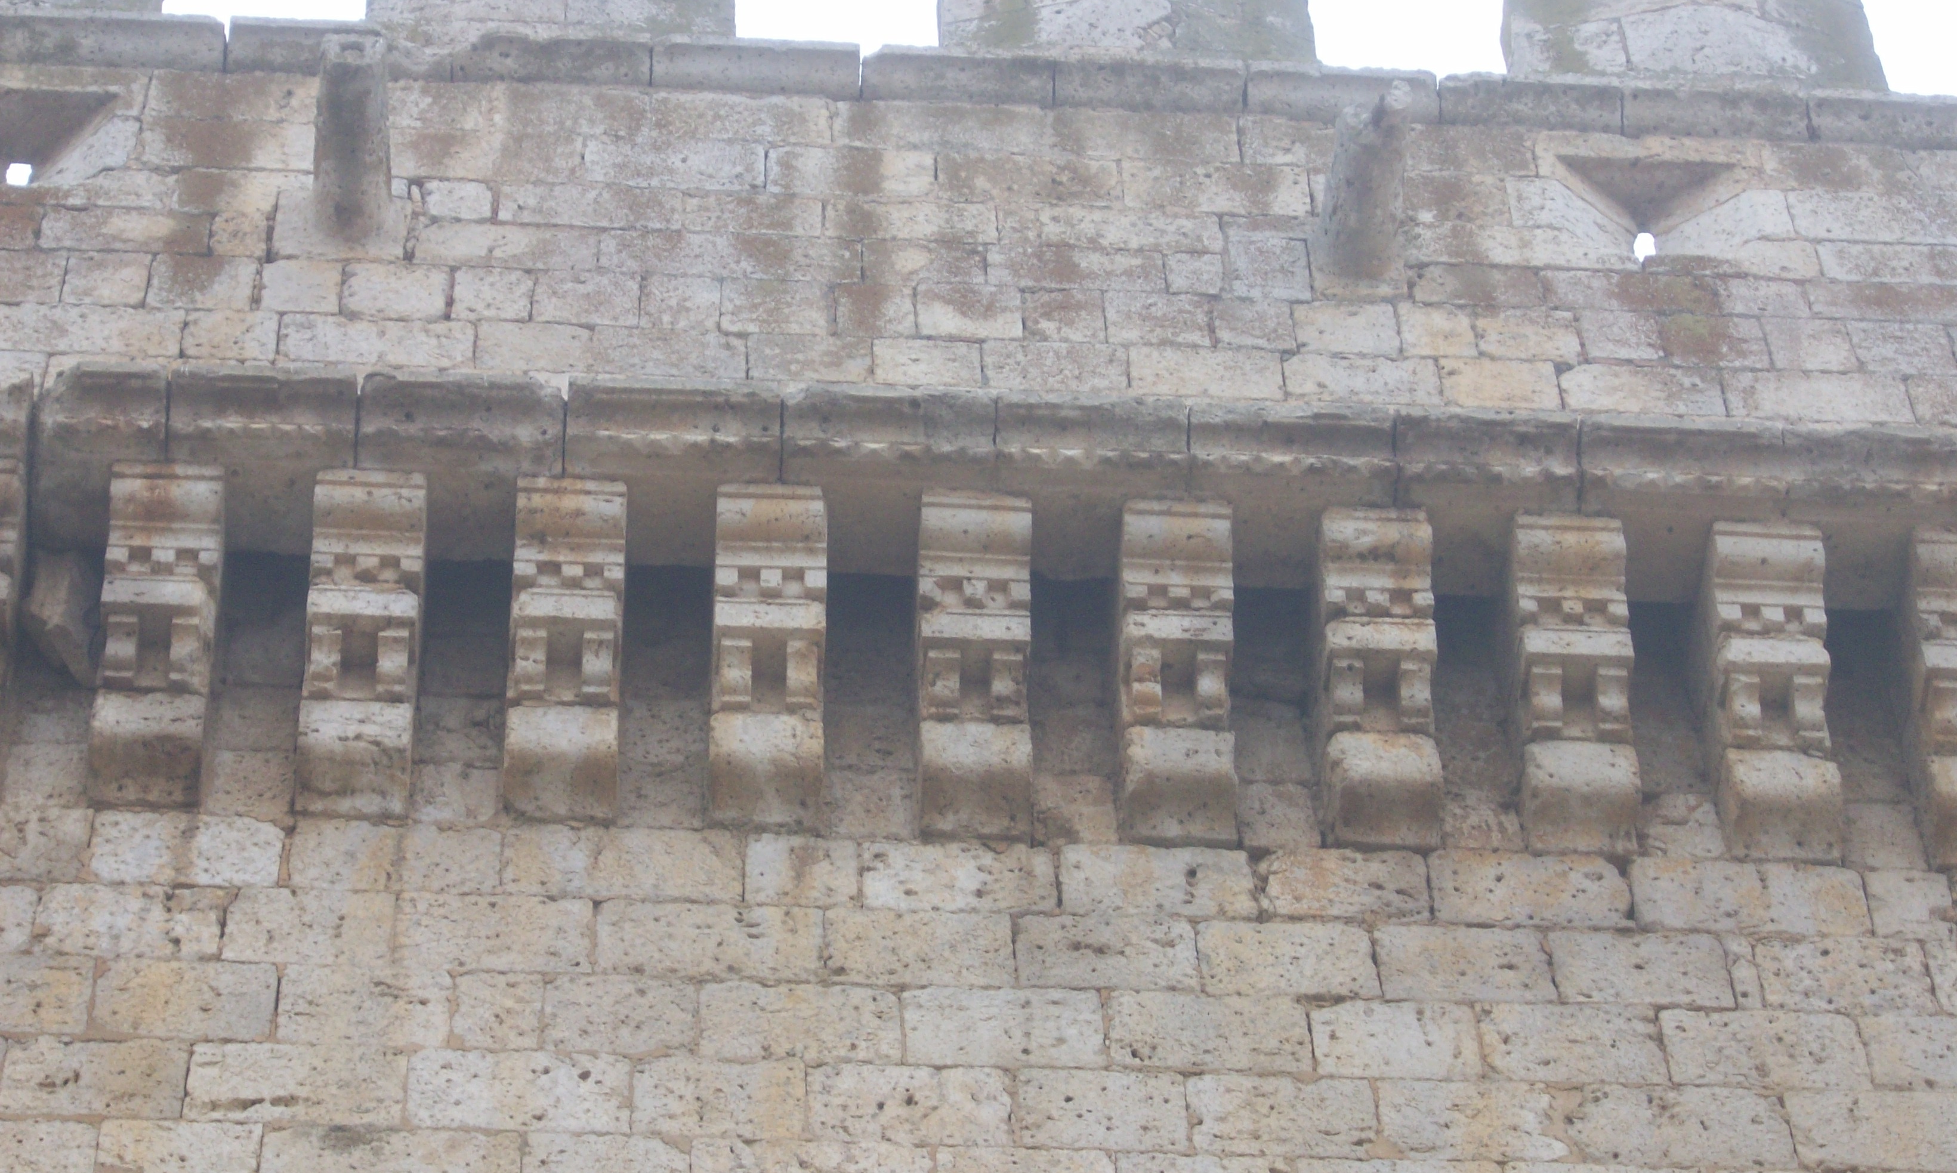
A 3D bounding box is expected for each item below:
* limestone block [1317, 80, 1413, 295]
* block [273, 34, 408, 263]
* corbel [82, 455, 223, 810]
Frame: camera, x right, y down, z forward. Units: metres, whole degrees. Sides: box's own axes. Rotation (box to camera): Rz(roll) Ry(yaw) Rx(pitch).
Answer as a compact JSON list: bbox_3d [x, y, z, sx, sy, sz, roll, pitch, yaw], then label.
[{"bbox_3d":[1.598,-1.583,23.362,0.369,0.349,0.805,2,-45,-5],"label":"limestone block"},{"bbox_3d":[-2.529,-1.728,22.960,0.485,0.349,0.854,2,-45,-5],"label":"block"},{"bbox_3d":[-2.430,0.131,17.061,0.328,0.990,0.540,2,-53,-4],"label":"corbel"}]

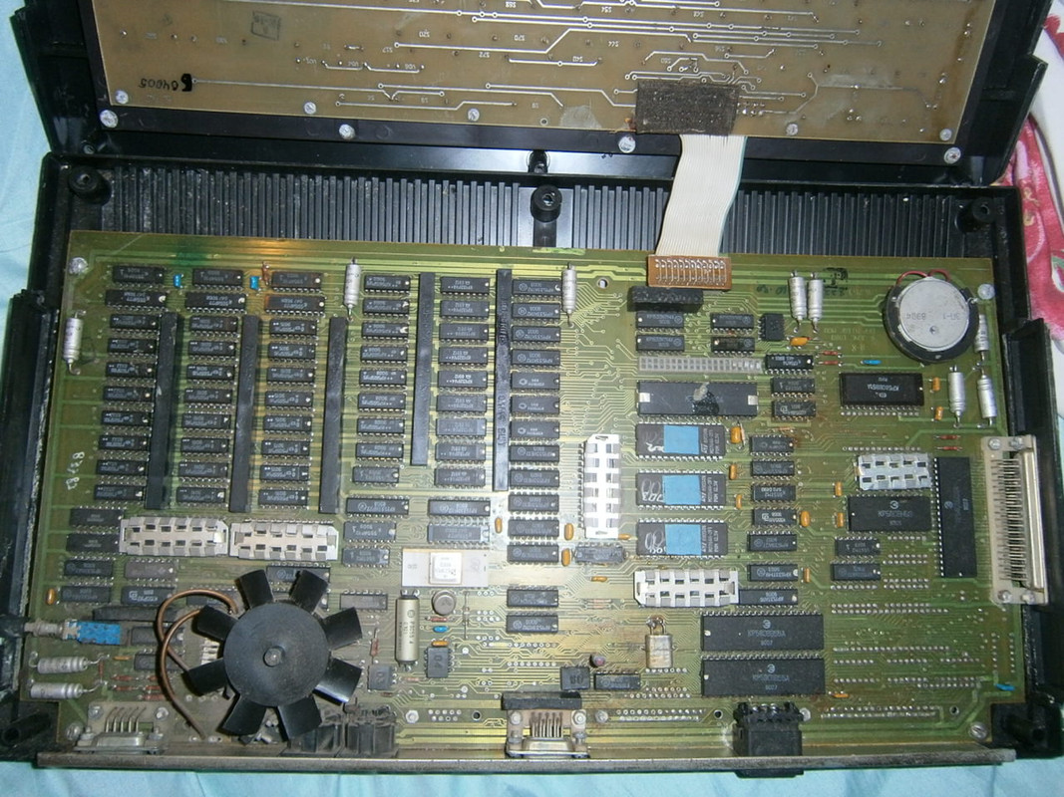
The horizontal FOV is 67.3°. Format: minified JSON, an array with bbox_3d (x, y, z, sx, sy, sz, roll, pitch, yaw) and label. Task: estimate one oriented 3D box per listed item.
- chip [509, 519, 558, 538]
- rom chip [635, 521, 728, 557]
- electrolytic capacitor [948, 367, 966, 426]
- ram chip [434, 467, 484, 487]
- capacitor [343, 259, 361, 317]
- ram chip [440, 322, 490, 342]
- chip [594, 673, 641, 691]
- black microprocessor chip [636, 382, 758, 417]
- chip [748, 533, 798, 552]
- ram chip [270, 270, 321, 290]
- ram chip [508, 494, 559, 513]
[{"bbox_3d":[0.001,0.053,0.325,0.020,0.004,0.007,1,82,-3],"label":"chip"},{"bbox_3d":[0.061,0.057,0.325,0.037,0.005,0.015,1,81,-3],"label":"rom chip"},{"bbox_3d":[0.180,-0.001,0.338,0.006,0.006,0.025,1,83,-3],"label":"electrolytic capacitor"},{"bbox_3d":[-0.029,0.032,0.327,0.020,0.004,0.008,1,82,-3],"label":"ram chip"},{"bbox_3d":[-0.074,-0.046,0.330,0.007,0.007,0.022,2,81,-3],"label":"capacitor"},{"bbox_3d":[-0.028,-0.028,0.335,0.020,0.004,0.008,1,82,-3],"label":"ram chip"},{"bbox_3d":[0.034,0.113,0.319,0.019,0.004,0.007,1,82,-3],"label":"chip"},{"bbox_3d":[0.069,0.001,0.336,0.050,0.005,0.015,1,82,-3],"label":"black microprocessor chip"},{"bbox_3d":[0.099,0.060,0.330,0.020,0.004,0.008,1,82,-3],"label":"chip"},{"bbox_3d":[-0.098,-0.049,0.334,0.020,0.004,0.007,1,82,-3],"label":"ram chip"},{"bbox_3d":[0.000,0.043,0.325,0.021,0.004,0.007,1,83,-3],"label":"ram chip"}]

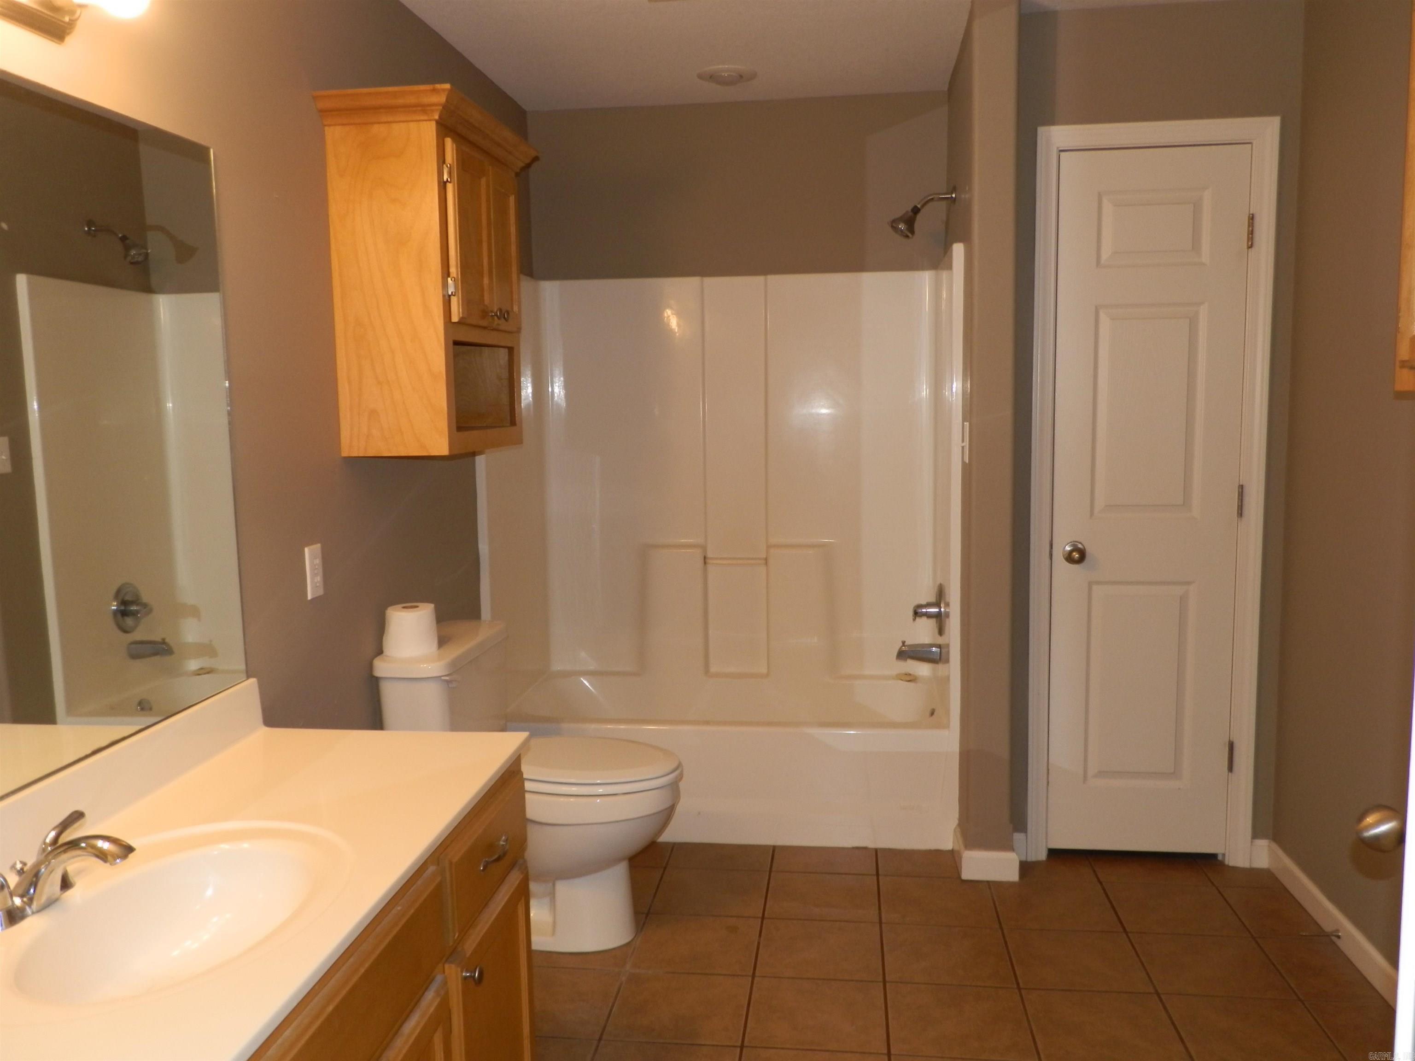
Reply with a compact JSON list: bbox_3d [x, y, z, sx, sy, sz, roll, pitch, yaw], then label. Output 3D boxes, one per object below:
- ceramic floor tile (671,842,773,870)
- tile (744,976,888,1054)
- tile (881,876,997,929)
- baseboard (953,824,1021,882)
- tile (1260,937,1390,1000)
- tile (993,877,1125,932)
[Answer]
[{"bbox_3d":[0.047,1.007,3.516,0.305,0.010,0.206,0,6,7],"label":"ceramic floor tile"},{"bbox_3d":[0.248,1.094,2.586,0.308,0.010,0.308,0,6,7],"label":"tile"},{"bbox_3d":[0.635,1.027,3.165,0.308,0.010,0.308,0,6,7],"label":"tile"},{"bbox_3d":[0.829,0.954,3.409,0.165,0.091,0.226,0,6,7],"label":"baseboard"},{"bbox_3d":[1.476,1.063,2.763,0.187,0.010,0.301,0,6,7],"label":"tile"},{"bbox_3d":[0.950,1.032,3.140,0.305,0.010,0.301,0,6,7],"label":"tile"}]

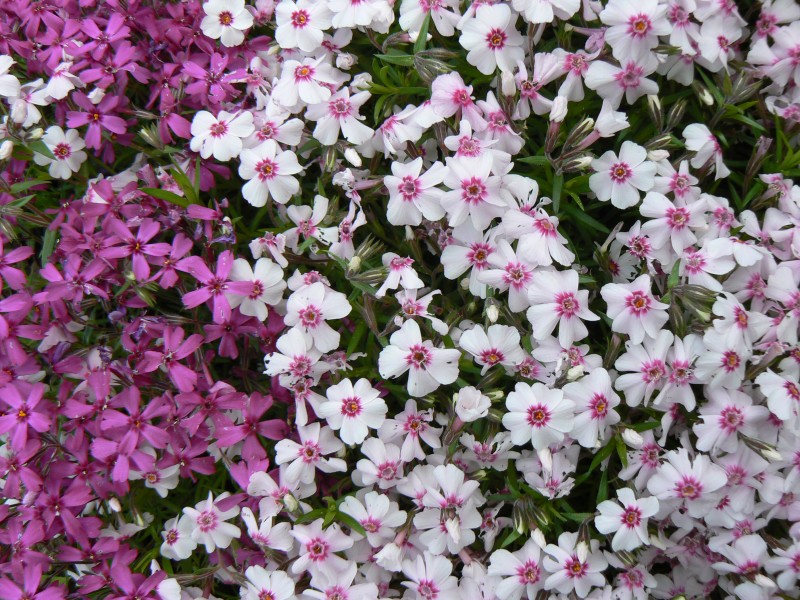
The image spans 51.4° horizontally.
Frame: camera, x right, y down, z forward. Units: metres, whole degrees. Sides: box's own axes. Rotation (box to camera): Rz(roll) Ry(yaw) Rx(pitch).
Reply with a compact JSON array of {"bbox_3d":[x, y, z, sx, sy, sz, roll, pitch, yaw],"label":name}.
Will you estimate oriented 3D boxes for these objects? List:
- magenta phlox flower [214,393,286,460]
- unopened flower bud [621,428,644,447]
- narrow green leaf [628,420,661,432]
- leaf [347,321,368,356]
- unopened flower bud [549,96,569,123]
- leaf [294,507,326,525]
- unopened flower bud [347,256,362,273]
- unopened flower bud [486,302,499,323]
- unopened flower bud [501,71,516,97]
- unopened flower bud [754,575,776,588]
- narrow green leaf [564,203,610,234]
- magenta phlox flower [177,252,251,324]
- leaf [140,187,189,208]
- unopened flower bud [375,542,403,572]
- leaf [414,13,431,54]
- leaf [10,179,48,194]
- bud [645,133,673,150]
[{"bbox_3d":[-0.046,0.039,0.260,0.023,0.007,0.021,0,76,0],"label":"magenta phlox flower"},{"bbox_3d":[0.077,0.046,0.276,0.004,0.004,0.007,-52,47,2],"label":"unopened flower bud"},{"bbox_3d":[0.078,0.040,0.266,0.011,0.002,0.003,-8,66,3],"label":"narrow green leaf"},{"bbox_3d":[-0.015,0.013,0.290,0.003,0.013,0.002,24,11,-2],"label":"leaf"},{"bbox_3d":[0.050,-0.060,0.262,0.005,0.009,0.005,11,24,0],"label":"unopened flower bud"},{"bbox_3d":[-0.029,0.069,0.266,0.011,0.002,0.004,-24,57,-11],"label":"leaf"},{"bbox_3d":[-0.015,-0.012,0.270,0.004,0.006,0.004,18,34,-10],"label":"unopened flower bud"},{"bbox_3d":[0.029,0.004,0.264,0.004,0.004,0.007,-6,66,0],"label":"unopened flower bud"},{"bbox_3d":[0.036,-0.072,0.278,0.005,0.009,0.005,2,28,-1],"label":"unopened flower bud"},{"bbox_3d":[0.116,0.090,0.265,0.008,0.004,0.004,26,90,18],"label":"unopened flower bud"},{"bbox_3d":[0.064,-0.028,0.285,0.018,0.002,0.004,31,56,12],"label":"narrow green leaf"},{"bbox_3d":[-0.055,-0.004,0.250,0.022,0.007,0.022,0,78,-2],"label":"magenta phlox flower"},{"bbox_3d":[-0.076,-0.033,0.270,0.017,0.002,0.004,15,63,1],"label":"leaf"},{"bbox_3d":[-0.004,0.077,0.250,0.007,0.007,0.009,24,62,13],"label":"unopened flower bud"},{"bbox_3d":[0.007,-0.085,0.266,0.004,0.014,0.002,14,19,-1],"label":"leaf"},{"bbox_3d":[-0.131,-0.041,0.295,0.014,0.003,0.002,-17,14,-11],"label":"leaf"},{"bbox_3d":[0.087,-0.053,0.278,0.011,0.004,0.004,-27,58,22],"label":"bud"}]

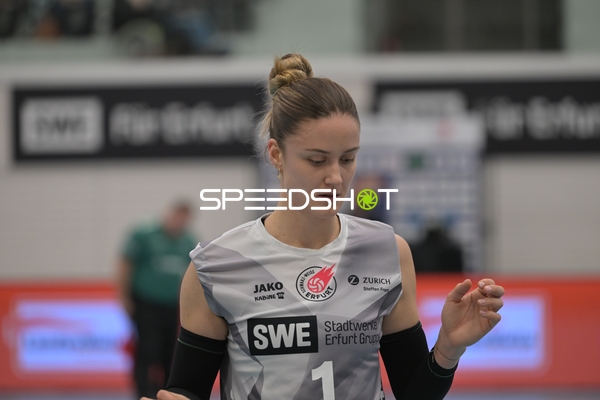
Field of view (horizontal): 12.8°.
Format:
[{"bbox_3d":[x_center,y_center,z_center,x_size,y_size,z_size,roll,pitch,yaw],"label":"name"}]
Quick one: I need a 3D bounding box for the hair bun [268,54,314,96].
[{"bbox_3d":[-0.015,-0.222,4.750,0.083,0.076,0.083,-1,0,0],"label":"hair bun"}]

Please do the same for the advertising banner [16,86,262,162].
[{"bbox_3d":[-1.546,-0.732,25.600,2.460,0.740,0.050,-1,0,7],"label":"advertising banner"}]

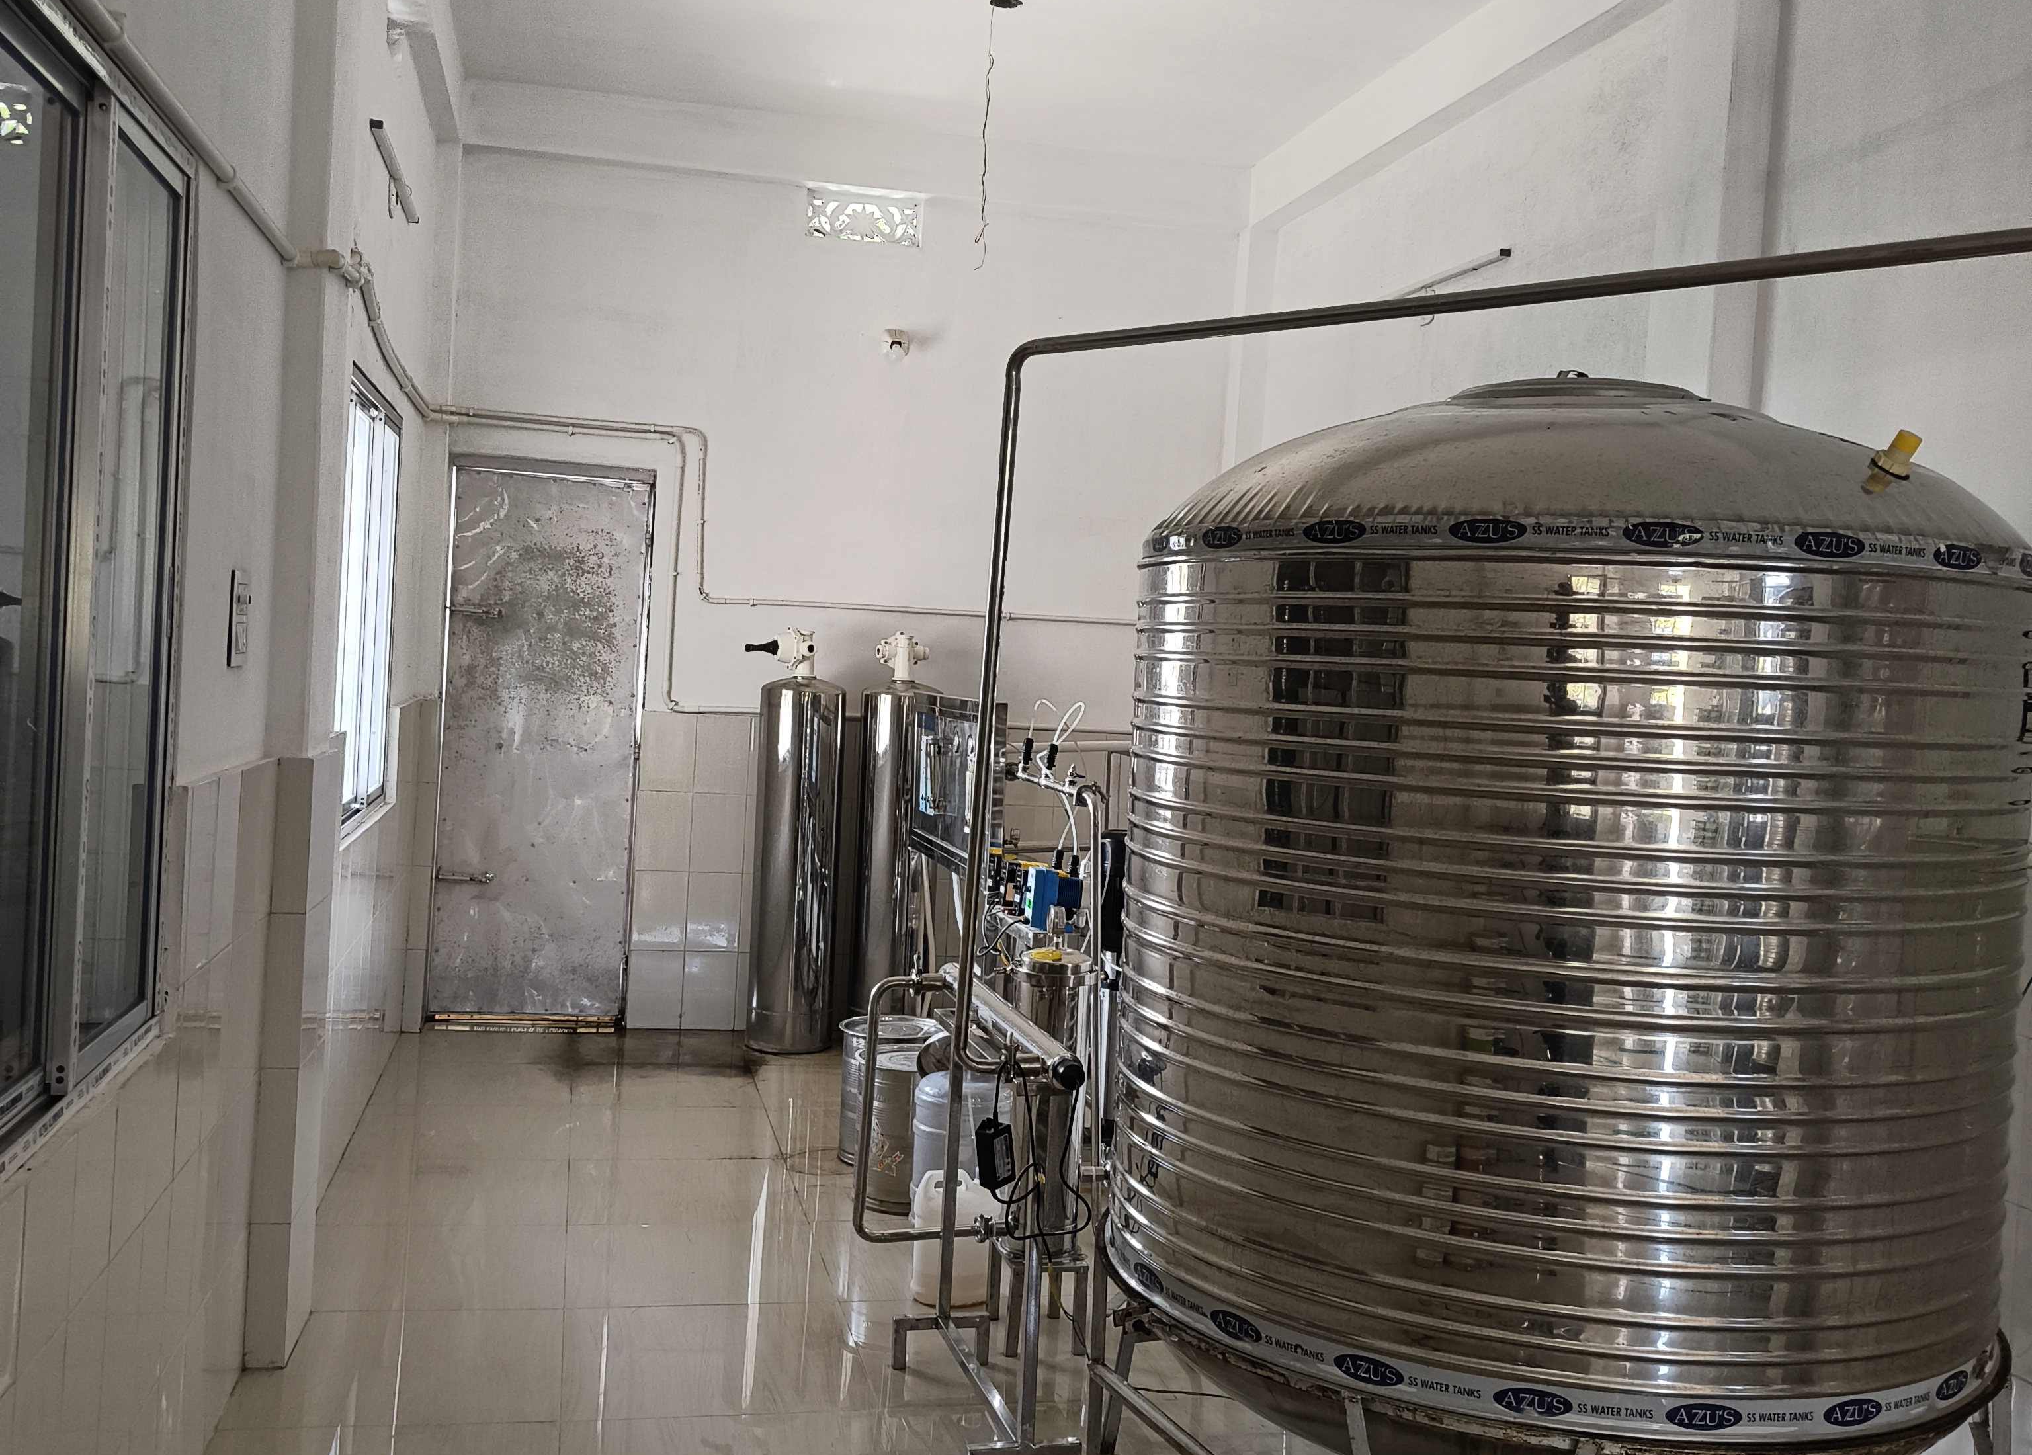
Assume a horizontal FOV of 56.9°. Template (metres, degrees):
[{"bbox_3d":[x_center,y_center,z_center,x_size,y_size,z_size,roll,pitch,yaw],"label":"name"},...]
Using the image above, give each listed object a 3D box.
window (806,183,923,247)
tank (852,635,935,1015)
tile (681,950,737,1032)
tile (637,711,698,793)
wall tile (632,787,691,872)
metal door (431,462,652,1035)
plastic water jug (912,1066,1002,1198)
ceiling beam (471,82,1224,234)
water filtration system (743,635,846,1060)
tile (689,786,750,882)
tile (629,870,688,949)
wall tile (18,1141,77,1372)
[{"bbox_3d":[-0.571,-1.923,7.068,0.430,0.185,0.050,3,2,-13],"label":"window"},{"bbox_3d":[-0.449,0.514,6.976,0.310,1.360,0.310,3,2,-13],"label":"tank"},{"bbox_3d":[-1.151,0.995,7.064,0.203,0.300,0.010,3,2,-13],"label":"tile"},{"bbox_3d":[-1.292,0.090,6.982,0.200,0.300,0.010,3,2,-13],"label":"tile"},{"bbox_3d":[-1.310,0.390,6.995,0.200,0.300,0.010,3,2,-13],"label":"wall tile"},{"bbox_3d":[-1.761,0.071,6.976,0.715,2.025,0.060,3,2,-13],"label":"metal door"},{"bbox_3d":[-0.130,1.063,4.777,0.270,0.430,0.270,3,2,-13],"label":"plastic water jug"},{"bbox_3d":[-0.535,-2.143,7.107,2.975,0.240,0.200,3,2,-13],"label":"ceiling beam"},{"bbox_3d":[-0.820,0.417,6.876,0.335,1.520,0.310,3,2,-13],"label":"water filtration system"},{"bbox_3d":[-1.115,0.399,7.040,0.203,0.300,0.010,3,2,-13],"label":"tile"},{"bbox_3d":[-1.337,0.688,7.039,0.200,0.300,0.010,3,2,-13],"label":"tile"},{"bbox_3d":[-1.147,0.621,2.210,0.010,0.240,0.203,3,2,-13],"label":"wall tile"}]

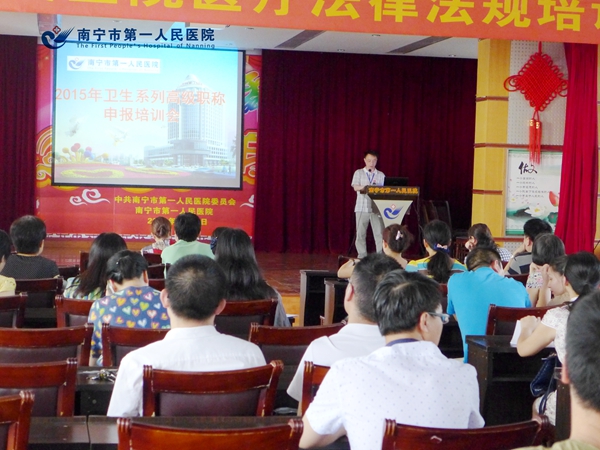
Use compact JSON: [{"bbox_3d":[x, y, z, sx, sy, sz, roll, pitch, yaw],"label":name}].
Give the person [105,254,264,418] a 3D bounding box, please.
[{"bbox_3d":[-0.400,0.732,4.200,0.530,1.280,0.800,1,2,-10],"label":"person"}]

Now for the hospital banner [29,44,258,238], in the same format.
[{"bbox_3d":[-2.380,-1.284,19.000,3.440,3.000,0.060,1,2,-11],"label":"hospital banner"}]

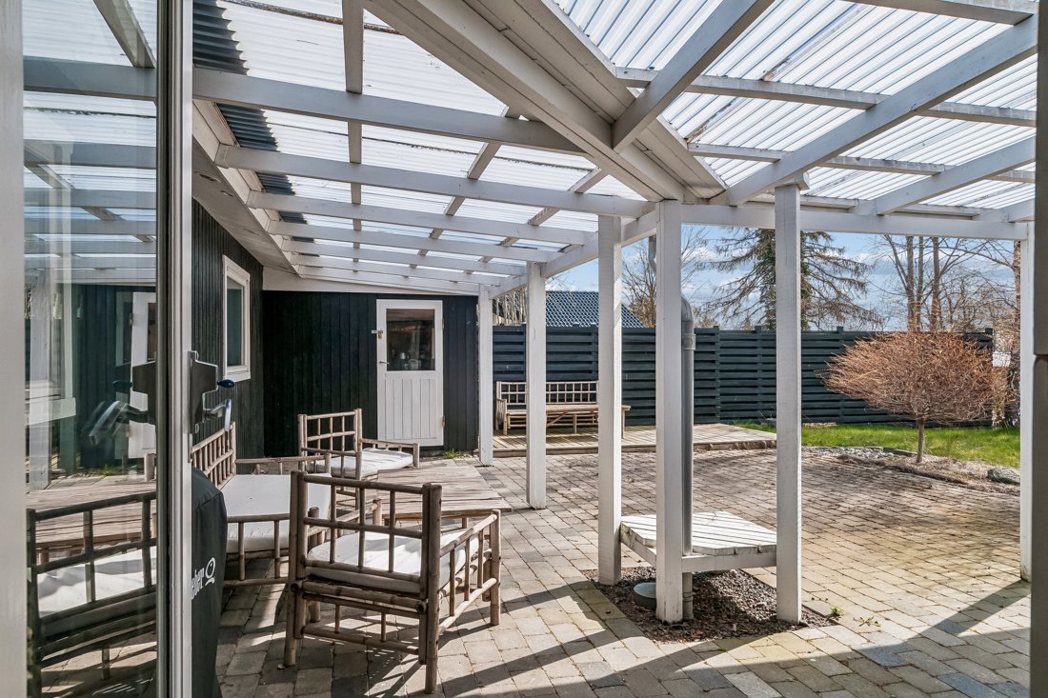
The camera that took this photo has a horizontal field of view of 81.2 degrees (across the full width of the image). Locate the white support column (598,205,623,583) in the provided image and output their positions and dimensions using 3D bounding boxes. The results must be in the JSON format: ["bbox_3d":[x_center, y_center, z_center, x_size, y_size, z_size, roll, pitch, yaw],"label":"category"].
[{"bbox_3d":[0.512,0.297,3.652,0.100,2.163,0.100,-1,-1,35],"label":"white support column"}]

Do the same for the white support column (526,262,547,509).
[{"bbox_3d":[0.112,0.323,5.483,0.140,2.180,0.115,0,-1,-15],"label":"white support column"}]

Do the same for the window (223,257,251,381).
[{"bbox_3d":[-2.872,-0.257,6.109,0.100,1.139,1.358,0,-1,-15],"label":"window"}]

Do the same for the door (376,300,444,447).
[{"bbox_3d":[-1.565,0.337,8.457,0.904,2.026,0.060,0,-1,-15],"label":"door"}]

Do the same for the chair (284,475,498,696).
[{"bbox_3d":[-0.574,0.950,2.845,0.720,0.826,0.720,0,-1,19],"label":"chair"}]

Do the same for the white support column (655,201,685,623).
[{"bbox_3d":[0.741,0.309,3.138,0.098,2.120,0.095,0,-1,-15],"label":"white support column"}]

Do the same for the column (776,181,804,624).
[{"bbox_3d":[1.355,0.275,3.143,0.100,2.187,0.100,-1,-1,35],"label":"column"}]

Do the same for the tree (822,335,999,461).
[{"bbox_3d":[4.874,0.602,7.800,1.980,1.654,1.980,-1,-1,32],"label":"tree"}]

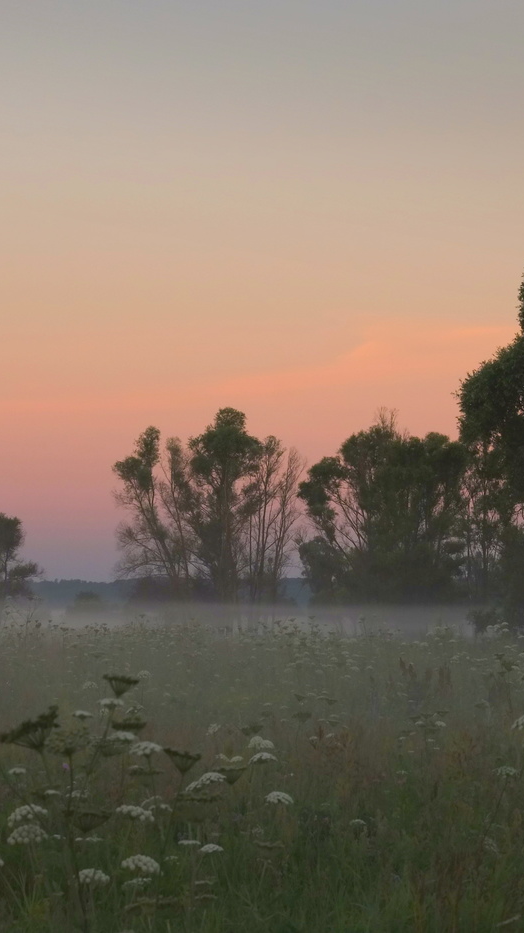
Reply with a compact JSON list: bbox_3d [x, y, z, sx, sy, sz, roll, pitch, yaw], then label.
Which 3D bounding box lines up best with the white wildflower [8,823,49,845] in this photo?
[{"bbox_3d":[-0.499,0.786,6.900,0.089,0.042,0.086,0,-2,0],"label":"white wildflower"}]

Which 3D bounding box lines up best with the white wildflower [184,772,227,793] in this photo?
[{"bbox_3d":[-0.124,0.695,7.100,0.096,0.043,0.093,0,-2,0],"label":"white wildflower"}]

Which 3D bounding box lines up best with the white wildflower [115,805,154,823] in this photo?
[{"bbox_3d":[-0.280,0.764,7.100,0.087,0.036,0.084,0,-2,0],"label":"white wildflower"}]

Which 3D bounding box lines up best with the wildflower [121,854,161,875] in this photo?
[{"bbox_3d":[-0.258,0.850,6.900,0.084,0.040,0.082,0,-2,0],"label":"wildflower"}]

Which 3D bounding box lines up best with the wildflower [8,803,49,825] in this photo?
[{"bbox_3d":[-0.506,0.754,7.000,0.090,0.042,0.087,0,-2,0],"label":"wildflower"}]

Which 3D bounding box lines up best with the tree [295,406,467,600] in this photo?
[{"bbox_3d":[6.613,2.372,175.000,9.371,10.795,7.965,0,-2,0],"label":"tree"}]

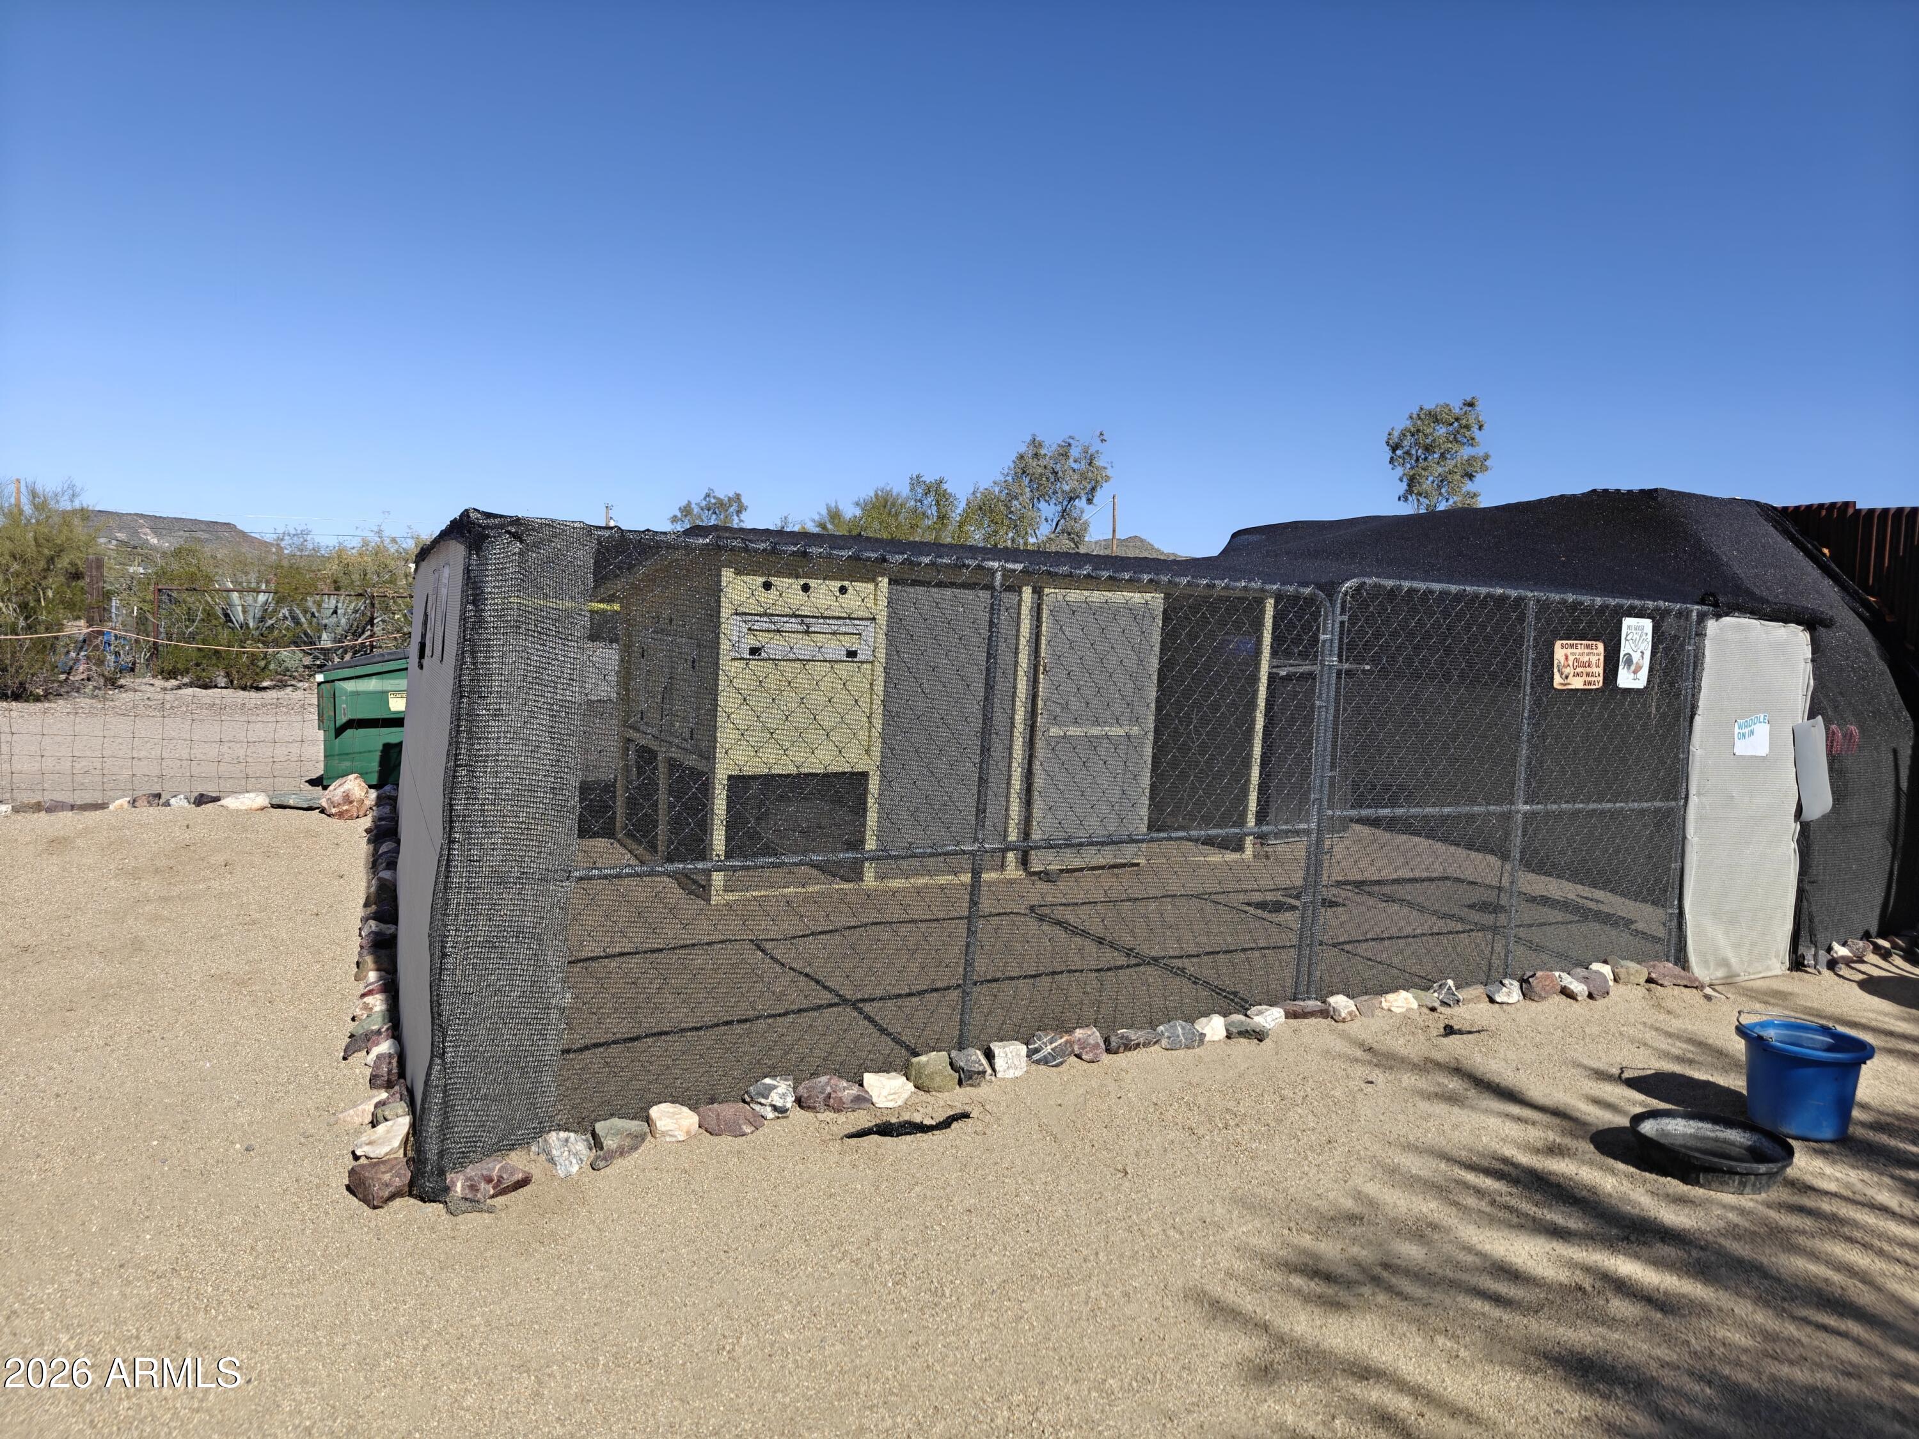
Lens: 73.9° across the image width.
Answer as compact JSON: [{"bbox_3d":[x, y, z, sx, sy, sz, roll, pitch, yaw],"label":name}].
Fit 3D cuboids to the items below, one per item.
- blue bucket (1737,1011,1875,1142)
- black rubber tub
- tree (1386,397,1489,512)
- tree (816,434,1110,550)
[{"bbox_3d":[2.420,1.037,3.649,0.330,0.280,0.310,-1,5,-33],"label":"blue bucket"},{"bbox_3d":[1.964,1.137,3.341,0.375,0.092,0.375,5,5,32],"label":"black rubber tub"},{"bbox_3d":[10.191,-3.662,27.773,2.700,6.648,2.600,4,5,20],"label":"tree"},{"bbox_3d":[-0.061,-3.621,28.810,6.800,5.591,5.000,2,4,0],"label":"tree"}]

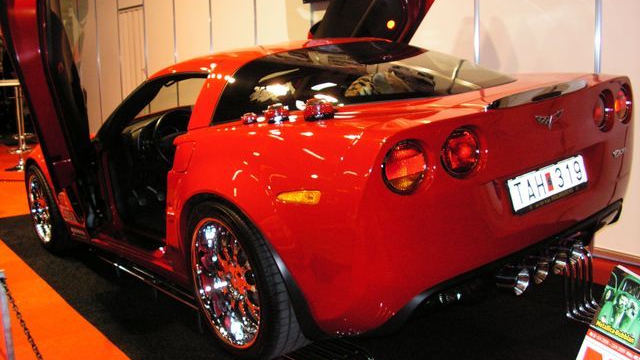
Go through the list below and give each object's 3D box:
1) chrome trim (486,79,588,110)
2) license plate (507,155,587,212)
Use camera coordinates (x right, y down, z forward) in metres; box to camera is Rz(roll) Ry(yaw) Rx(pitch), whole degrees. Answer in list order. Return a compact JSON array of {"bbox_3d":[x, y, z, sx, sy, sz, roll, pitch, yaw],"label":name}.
[{"bbox_3d":[0.794,-0.307,2.386,0.610,0.055,0.065,-15,14,-36],"label":"chrome trim"},{"bbox_3d":[0.844,0.008,2.436,0.480,0.115,0.018,-15,3,-36],"label":"license plate"}]

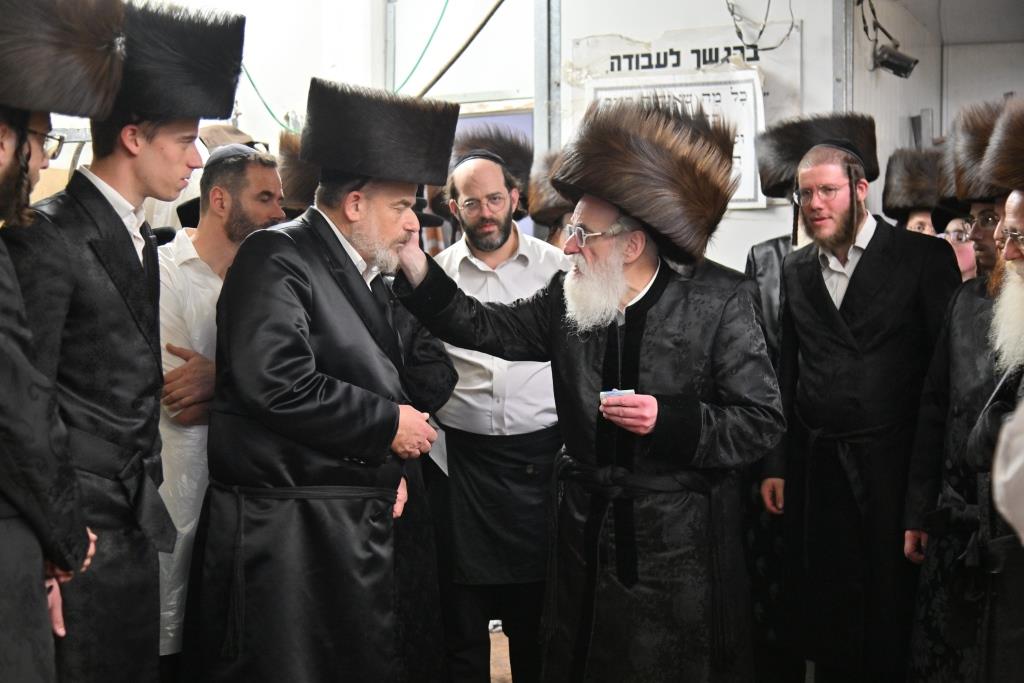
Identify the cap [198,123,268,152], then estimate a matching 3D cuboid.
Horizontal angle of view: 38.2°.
[{"bbox_3d":[-0.888,-0.632,4.700,0.250,0.130,0.180,7,3,27],"label":"cap"}]

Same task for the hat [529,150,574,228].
[{"bbox_3d":[0.227,-0.507,4.900,0.350,0.220,0.350,2,-4,11],"label":"hat"}]

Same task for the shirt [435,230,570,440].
[{"bbox_3d":[-0.036,-0.021,3.950,0.500,0.600,0.300,0,1,6],"label":"shirt"}]

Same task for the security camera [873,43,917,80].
[{"bbox_3d":[1.428,-1.041,5.500,0.170,0.085,0.080,30,13,20],"label":"security camera"}]

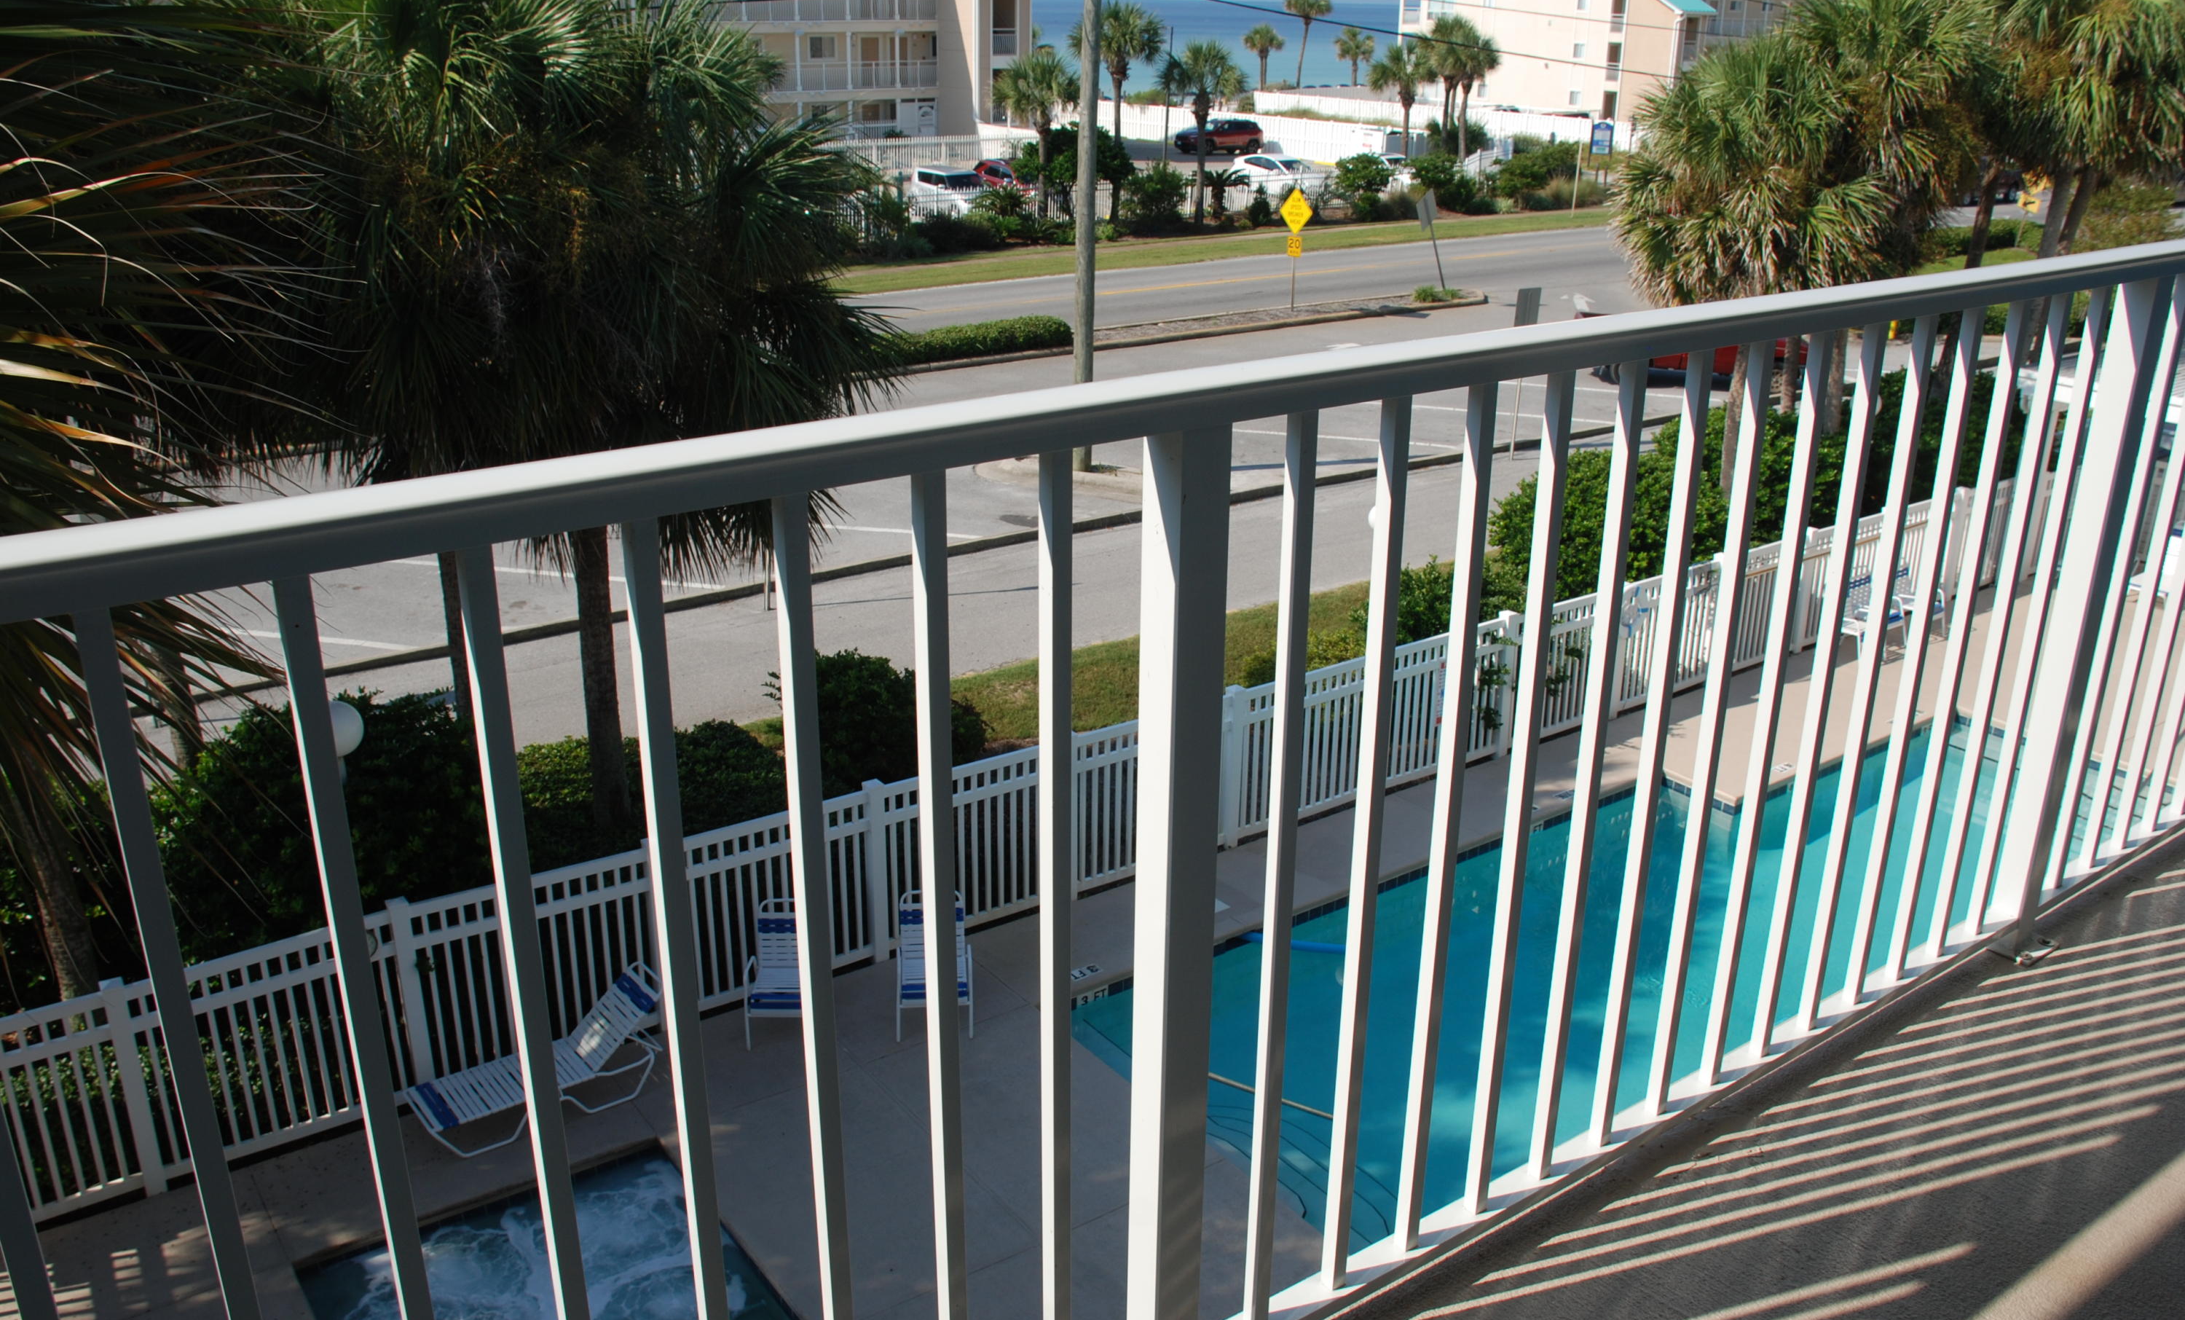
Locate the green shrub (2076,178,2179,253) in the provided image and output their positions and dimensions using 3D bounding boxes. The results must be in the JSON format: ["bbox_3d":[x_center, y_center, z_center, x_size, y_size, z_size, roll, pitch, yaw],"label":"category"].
[{"bbox_3d":[31.032,-13.072,54.640,3.050,2.600,2.700,12,23,27],"label":"green shrub"}]

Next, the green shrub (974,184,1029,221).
[{"bbox_3d":[-2.944,-14.862,59.871,1.906,1.449,1.906,0,20,-3],"label":"green shrub"}]

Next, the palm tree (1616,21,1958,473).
[{"bbox_3d":[9.290,-5.085,25.227,4.200,7.000,4.000,8,21,19],"label":"palm tree"}]

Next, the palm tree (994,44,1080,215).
[{"bbox_3d":[-1.608,-16.781,58.862,2.921,5.787,2.921,0,20,-2],"label":"palm tree"}]

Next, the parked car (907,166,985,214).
[{"bbox_3d":[-4.597,-15.644,61.805,1.800,1.600,4.150,-10,23,-27],"label":"parked car"}]

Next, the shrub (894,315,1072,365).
[{"bbox_3d":[-2.731,-7.029,39.679,5.100,0.580,1.200,-12,24,-31],"label":"shrub"}]

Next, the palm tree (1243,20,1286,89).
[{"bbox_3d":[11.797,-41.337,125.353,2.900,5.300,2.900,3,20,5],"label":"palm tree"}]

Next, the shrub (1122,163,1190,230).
[{"bbox_3d":[2.135,-15.150,59.885,2.243,2.140,2.243,2,20,2],"label":"shrub"}]

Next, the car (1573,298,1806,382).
[{"bbox_3d":[12.458,-6.531,37.459,4.800,1.620,1.780,7,21,17],"label":"car"}]

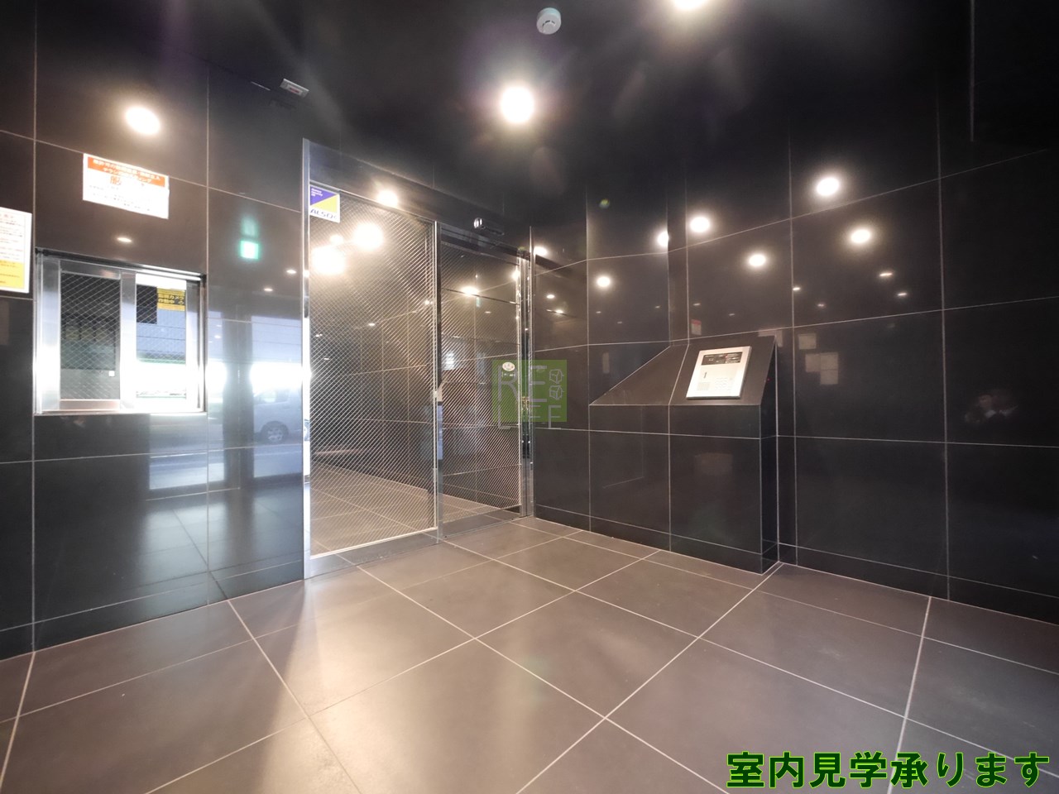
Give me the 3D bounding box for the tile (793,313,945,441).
[{"bbox_3d":[1.679,-0.088,2.165,0.010,0.603,0.596,0,-1,-44],"label":"tile"}]

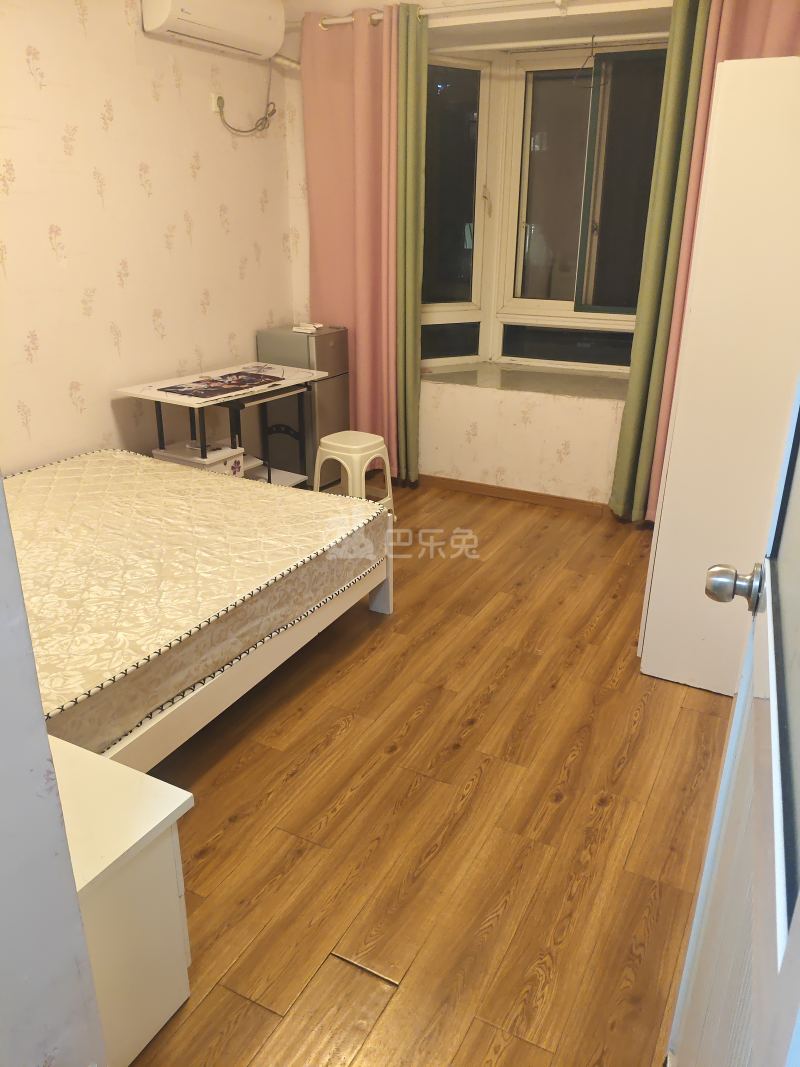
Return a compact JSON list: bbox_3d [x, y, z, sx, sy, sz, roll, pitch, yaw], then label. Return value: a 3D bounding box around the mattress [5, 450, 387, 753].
[{"bbox_3d":[-1.161,0.167,2.596,1.520,0.205,2.000,11,24,25],"label":"mattress"}]

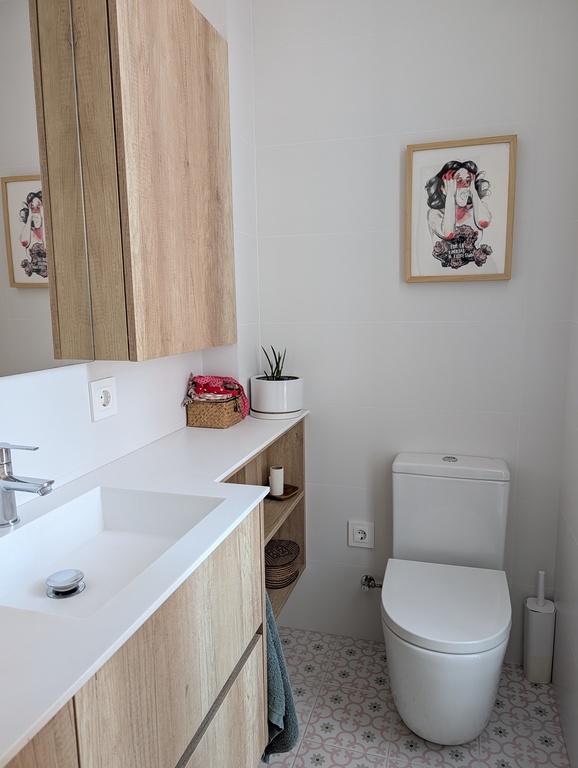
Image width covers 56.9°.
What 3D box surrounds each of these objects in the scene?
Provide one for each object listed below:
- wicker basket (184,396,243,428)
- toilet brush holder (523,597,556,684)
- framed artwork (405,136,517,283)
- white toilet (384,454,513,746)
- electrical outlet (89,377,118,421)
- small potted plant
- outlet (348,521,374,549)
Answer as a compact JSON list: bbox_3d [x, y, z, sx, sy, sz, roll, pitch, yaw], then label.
[{"bbox_3d":[-0.245,0.090,1.766,0.146,0.085,0.136,2,9,17],"label":"wicker basket"},{"bbox_3d":[0.843,0.869,1.798,0.092,0.265,0.088,2,9,17],"label":"toilet brush holder"},{"bbox_3d":[0.541,-0.545,1.699,0.325,0.430,0.022,2,9,17],"label":"framed artwork"},{"bbox_3d":[0.476,0.659,1.621,0.364,0.747,0.572,2,9,17],"label":"white toilet"},{"bbox_3d":[-0.453,0.038,1.307,0.011,0.095,0.092,2,9,17],"label":"electrical outlet"},{"bbox_3d":[-0.048,-0.013,1.878,0.183,0.246,0.183,-1,9,0],"label":"small potted plant"},{"bbox_3d":[0.269,0.557,1.965,0.090,0.096,0.011,2,9,17],"label":"outlet"}]

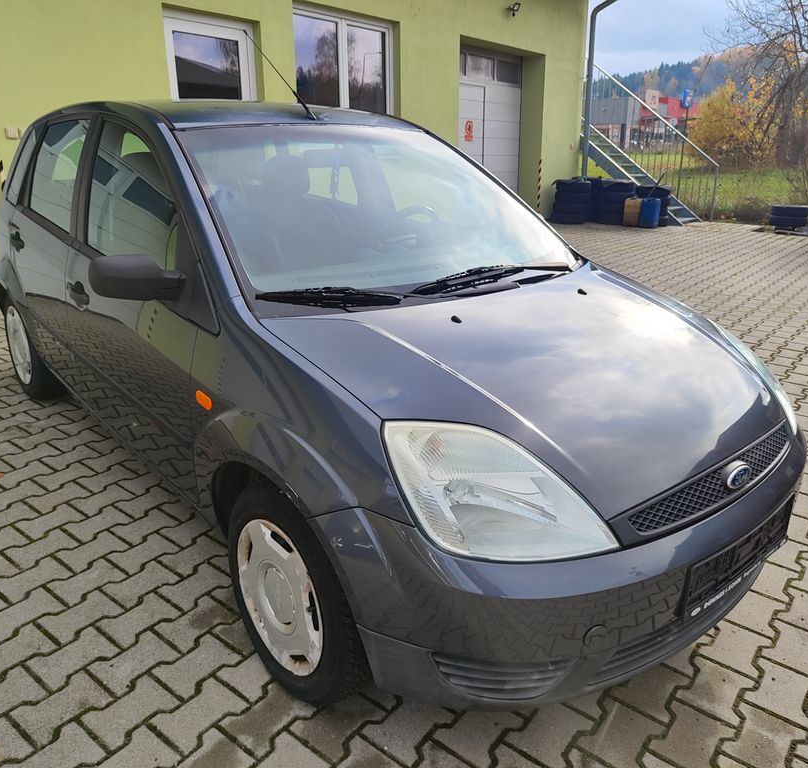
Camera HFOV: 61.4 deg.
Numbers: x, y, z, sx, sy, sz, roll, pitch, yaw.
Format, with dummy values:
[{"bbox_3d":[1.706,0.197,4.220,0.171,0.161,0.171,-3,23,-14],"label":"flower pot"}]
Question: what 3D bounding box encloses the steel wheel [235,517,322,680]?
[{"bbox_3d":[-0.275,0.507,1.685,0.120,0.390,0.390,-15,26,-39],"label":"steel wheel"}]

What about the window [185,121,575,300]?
[{"bbox_3d":[-0.072,-0.611,2.289,1.340,0.090,0.900,-15,57,-39],"label":"window"}]

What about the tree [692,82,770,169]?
[{"bbox_3d":[13.237,-10.448,27.500,3.200,3.500,3.000,8,20,23],"label":"tree"}]

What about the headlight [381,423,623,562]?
[{"bbox_3d":[0.154,0.217,1.314,0.360,0.240,0.410,-15,26,-39],"label":"headlight"}]

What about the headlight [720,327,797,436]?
[{"bbox_3d":[1.067,-0.026,2.071,0.360,0.240,0.410,-15,26,-39],"label":"headlight"}]

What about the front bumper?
[{"bbox_3d":[0.608,0.352,1.778,1.660,0.520,0.610,-15,26,-39],"label":"front bumper"}]

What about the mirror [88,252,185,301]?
[{"bbox_3d":[-0.703,-0.284,1.787,0.210,0.140,0.150,-15,26,-39],"label":"mirror"}]

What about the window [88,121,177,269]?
[{"bbox_3d":[-0.838,-0.598,2.142,0.050,0.420,0.800,2,15,-44],"label":"window"}]

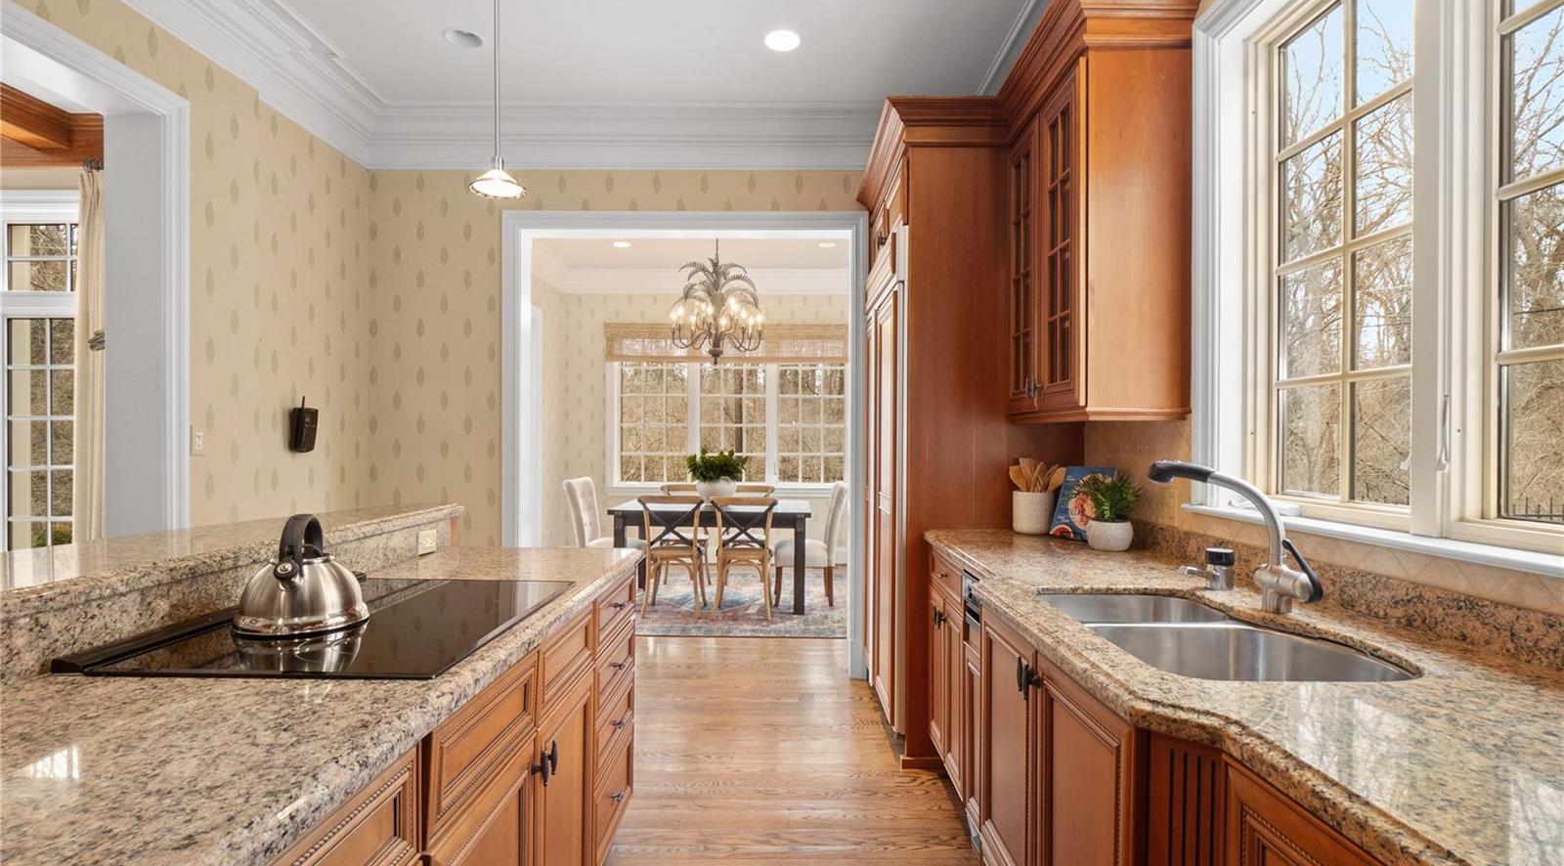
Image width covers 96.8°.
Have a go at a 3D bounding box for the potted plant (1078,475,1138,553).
[{"bbox_3d":[1.083,0.262,2.310,0.195,0.245,0.190,0,0,0],"label":"potted plant"}]

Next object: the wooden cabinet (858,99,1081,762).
[{"bbox_3d":[0.800,0.030,3.200,0.790,2.590,1.120,0,0,1],"label":"wooden cabinet"}]

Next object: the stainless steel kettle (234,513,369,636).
[{"bbox_3d":[-0.982,0.281,1.430,0.230,0.220,0.230,0,0,-16],"label":"stainless steel kettle"}]

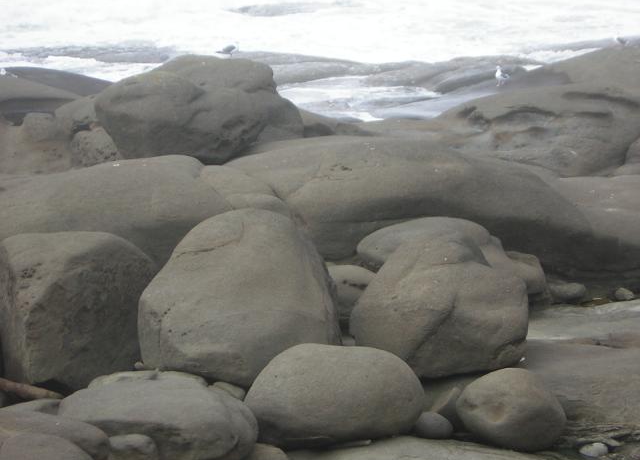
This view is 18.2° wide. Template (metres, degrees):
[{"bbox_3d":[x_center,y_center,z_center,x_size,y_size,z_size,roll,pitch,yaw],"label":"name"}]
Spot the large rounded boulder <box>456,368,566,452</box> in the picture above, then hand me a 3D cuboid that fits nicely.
[{"bbox_3d":[1.002,0.945,10.450,0.576,0.434,0.518,0,10,0],"label":"large rounded boulder"}]

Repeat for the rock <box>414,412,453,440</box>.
[{"bbox_3d":[0.605,1.037,10.650,0.213,0.147,0.181,0,10,0],"label":"rock"}]

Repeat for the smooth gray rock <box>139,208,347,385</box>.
[{"bbox_3d":[-0.480,0.402,11.900,1.204,1.065,0.963,0,10,0],"label":"smooth gray rock"}]

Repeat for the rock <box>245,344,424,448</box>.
[{"bbox_3d":[0.076,0.875,10.500,0.947,0.535,0.710,0,10,0],"label":"rock"}]

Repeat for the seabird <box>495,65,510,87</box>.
[{"bbox_3d":[3.610,-3.046,39.500,0.170,0.420,0.420,6,11,32],"label":"seabird"}]

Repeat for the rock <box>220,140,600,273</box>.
[{"bbox_3d":[0.747,-0.188,16.300,3.020,1.124,1.963,0,10,0],"label":"rock"}]

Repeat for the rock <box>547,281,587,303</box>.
[{"bbox_3d":[1.778,0.444,14.400,0.288,0.156,0.216,0,10,0],"label":"rock"}]

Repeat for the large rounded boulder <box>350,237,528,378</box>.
[{"bbox_3d":[0.718,0.466,12.000,1.070,0.851,0.909,0,10,0],"label":"large rounded boulder"}]

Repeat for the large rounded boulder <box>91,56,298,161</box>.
[{"bbox_3d":[-1.339,-1.295,22.000,2.292,1.225,1.833,0,10,0],"label":"large rounded boulder"}]

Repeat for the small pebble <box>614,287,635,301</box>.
[{"bbox_3d":[2.211,0.465,14.500,0.145,0.109,0.116,0,10,0],"label":"small pebble"}]

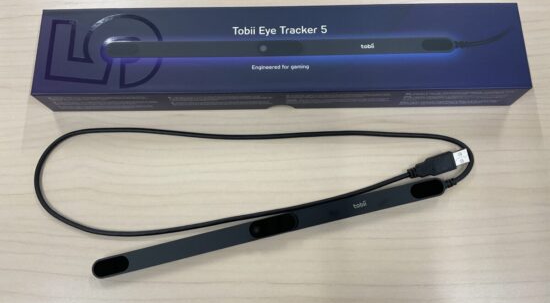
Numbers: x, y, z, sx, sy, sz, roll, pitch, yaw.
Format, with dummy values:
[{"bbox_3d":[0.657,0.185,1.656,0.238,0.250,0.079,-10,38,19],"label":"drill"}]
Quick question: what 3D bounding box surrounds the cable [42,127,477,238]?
[{"bbox_3d":[-0.017,0.022,0.379,0.366,0.009,0.092,-1,74,0],"label":"cable"}]

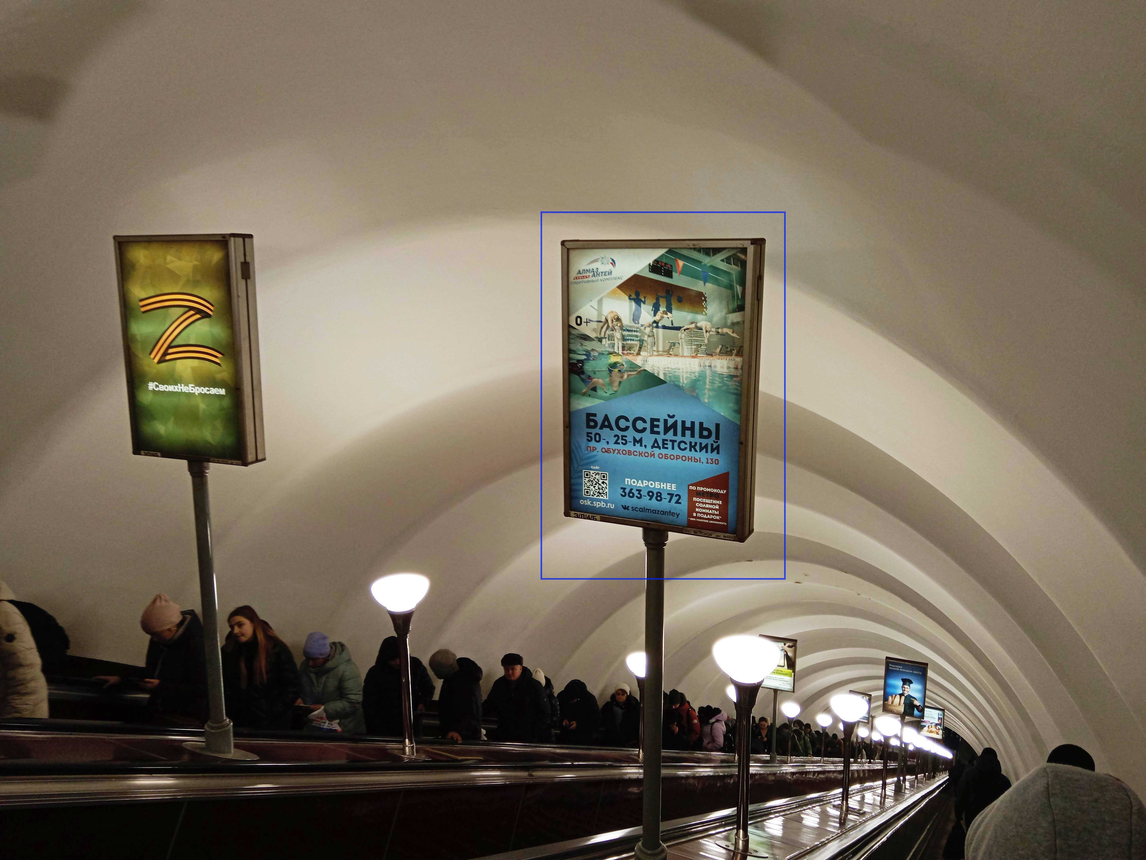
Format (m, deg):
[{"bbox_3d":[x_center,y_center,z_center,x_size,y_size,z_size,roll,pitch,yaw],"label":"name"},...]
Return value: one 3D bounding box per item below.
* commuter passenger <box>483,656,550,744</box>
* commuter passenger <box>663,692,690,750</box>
[{"bbox_3d":[-0.589,3.210,9.579,0.620,1.740,0.440,2,11,12],"label":"commuter passenger"},{"bbox_3d":[1.455,4.556,12.986,0.520,1.800,0.420,7,14,30],"label":"commuter passenger"}]

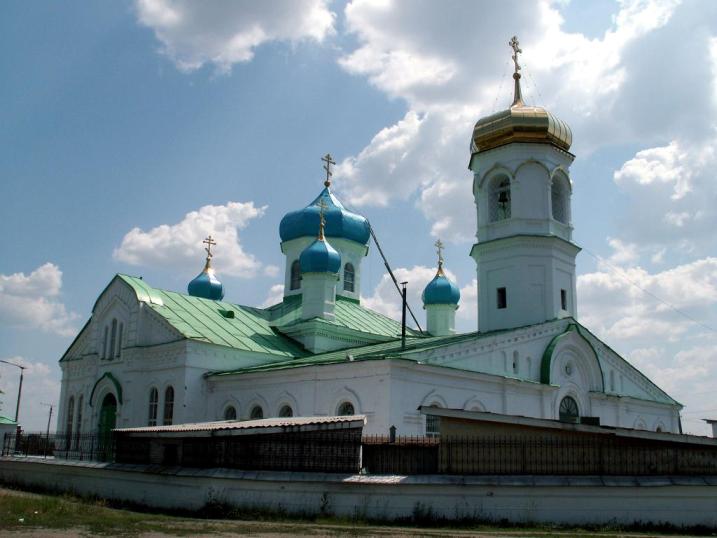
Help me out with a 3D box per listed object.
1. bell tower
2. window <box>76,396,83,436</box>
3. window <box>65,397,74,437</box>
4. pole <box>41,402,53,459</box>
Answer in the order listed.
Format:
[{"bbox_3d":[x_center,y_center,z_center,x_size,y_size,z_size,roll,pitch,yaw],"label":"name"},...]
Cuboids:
[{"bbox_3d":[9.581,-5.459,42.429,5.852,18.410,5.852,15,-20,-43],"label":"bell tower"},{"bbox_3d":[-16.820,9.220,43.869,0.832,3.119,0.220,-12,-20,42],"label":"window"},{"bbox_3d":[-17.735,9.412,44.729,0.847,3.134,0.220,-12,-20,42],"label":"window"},{"bbox_3d":[-43.828,22.782,101.011,1.600,8.000,0.350,1,-14,0],"label":"pole"}]

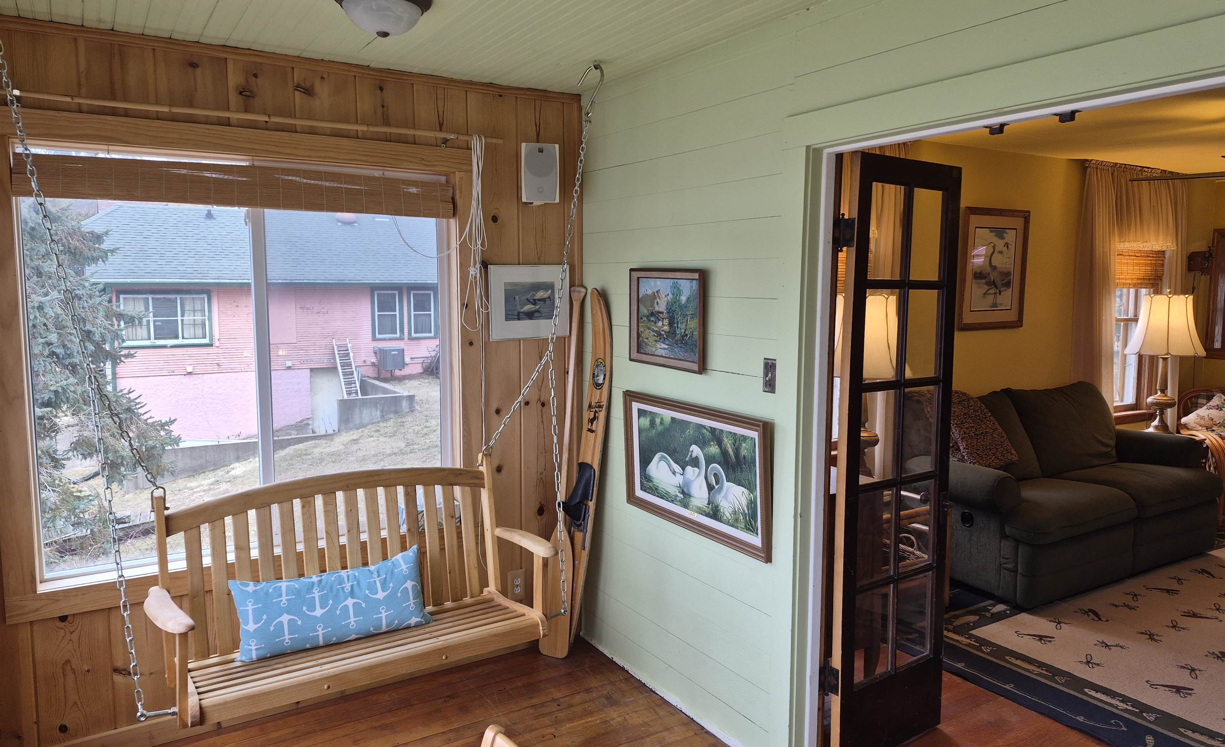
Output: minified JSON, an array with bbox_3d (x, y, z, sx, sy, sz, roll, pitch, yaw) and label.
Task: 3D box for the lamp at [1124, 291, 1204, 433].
[{"bbox_3d":[3.698,-0.080,5.438,0.540,0.950,0.540,-3,7,-30],"label":"lamp"}]

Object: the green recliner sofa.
[{"bbox_3d":[2.700,0.616,4.840,1.900,0.990,0.920,-3,7,-29],"label":"green recliner sofa"}]

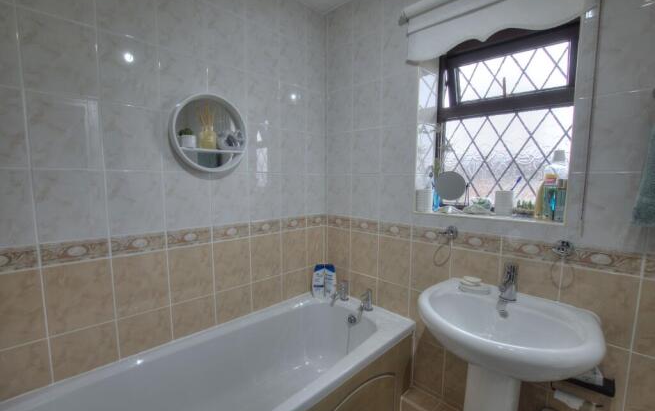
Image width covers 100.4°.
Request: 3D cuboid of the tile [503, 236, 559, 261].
[{"bbox_3d":[0.807,0.173,1.085,0.196,0.080,0.009,5,7,42],"label":"tile"}]

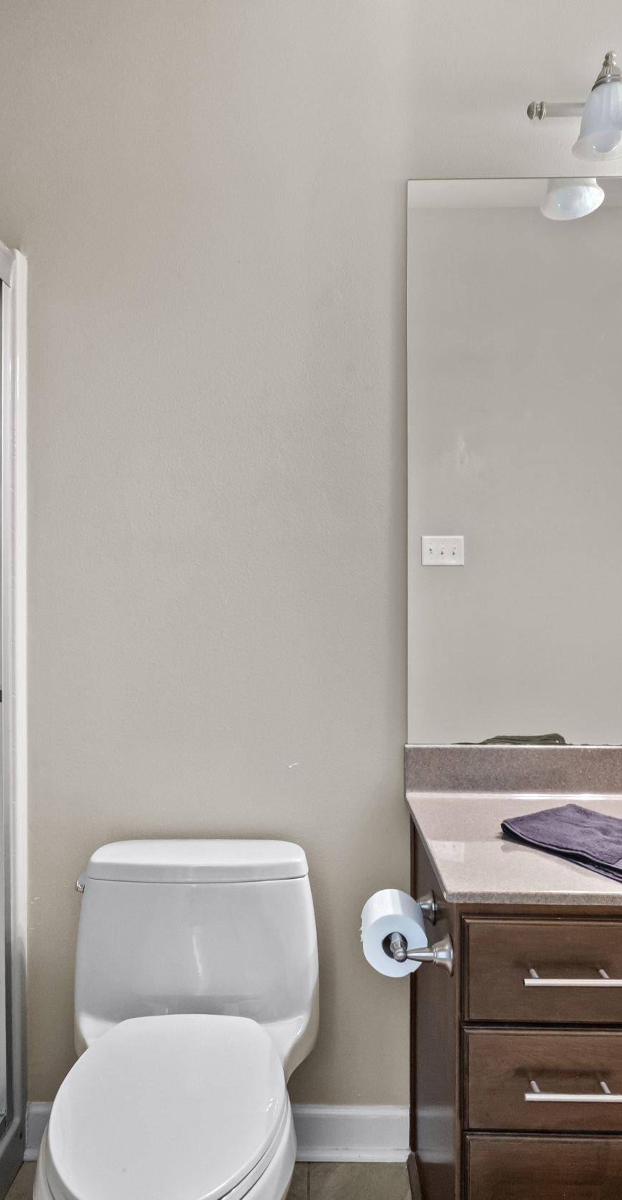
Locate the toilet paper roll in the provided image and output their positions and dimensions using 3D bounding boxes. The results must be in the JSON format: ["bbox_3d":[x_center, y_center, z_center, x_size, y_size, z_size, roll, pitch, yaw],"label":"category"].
[{"bbox_3d":[0.133,0.535,1.210,0.100,0.100,0.105,0,0,1],"label":"toilet paper roll"}]

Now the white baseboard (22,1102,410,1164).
[{"bbox_3d":[-0.206,1.141,1.614,0.829,0.122,0.018,0,0,1],"label":"white baseboard"}]

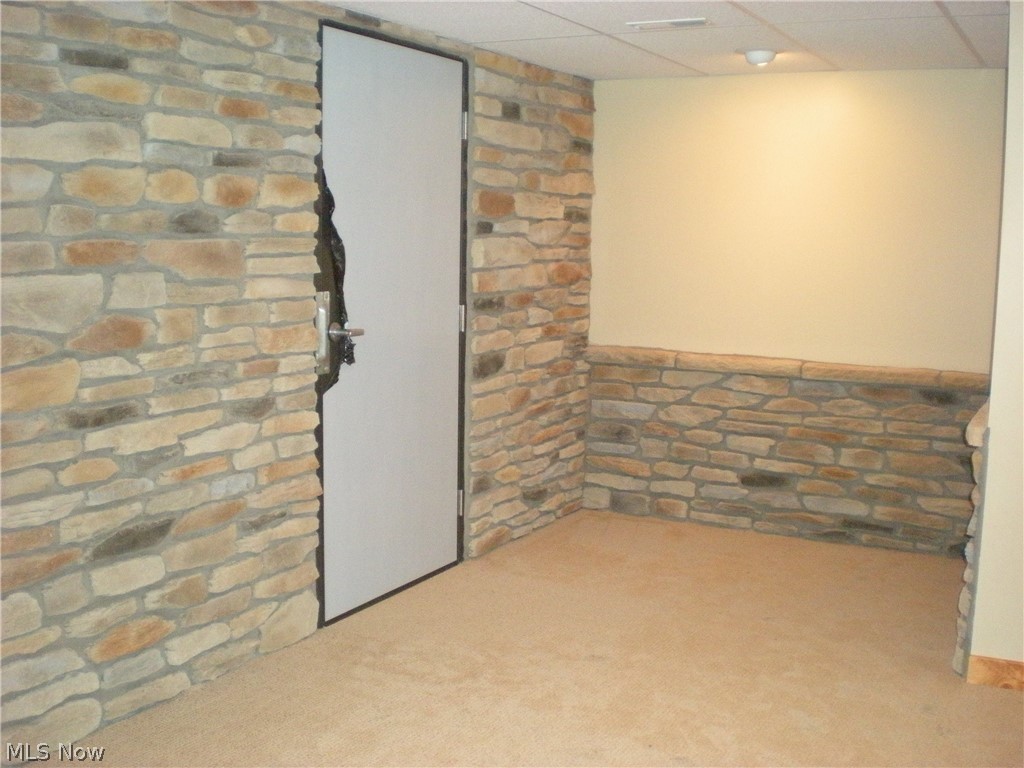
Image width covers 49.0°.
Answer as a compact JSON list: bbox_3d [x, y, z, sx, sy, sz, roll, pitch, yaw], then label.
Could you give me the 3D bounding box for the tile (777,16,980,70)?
[{"bbox_3d":[1.436,-1.304,4.316,0.588,0.020,1.210,5,9,28],"label":"tile"}]

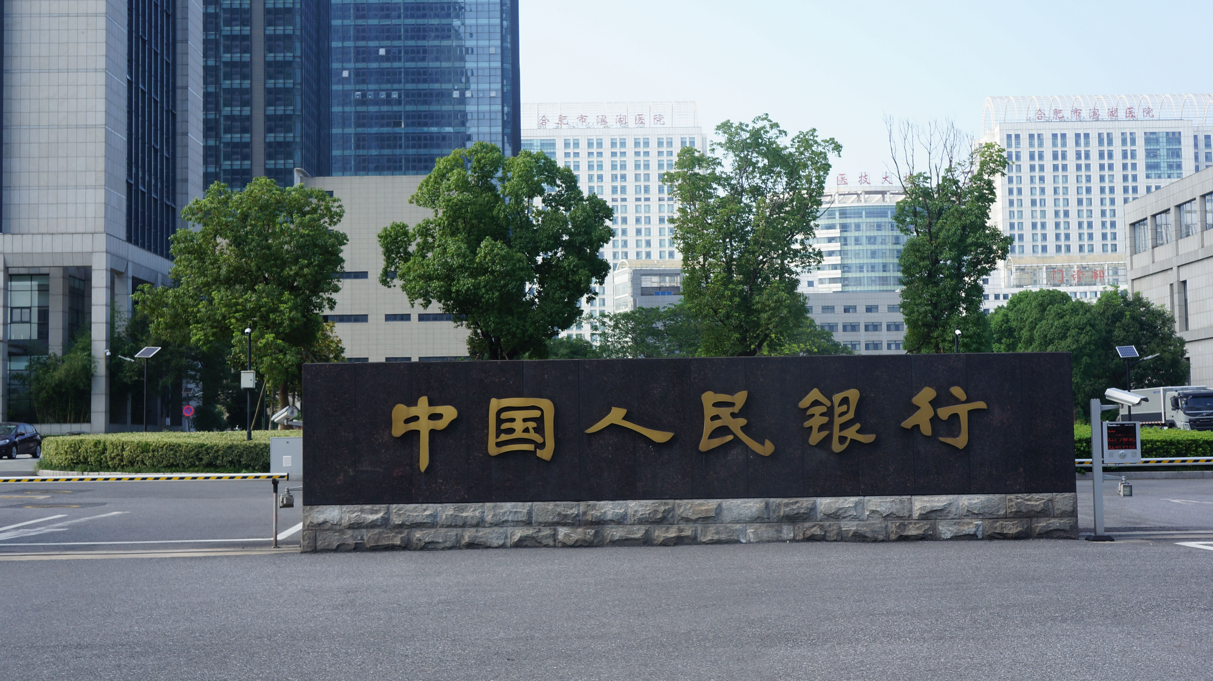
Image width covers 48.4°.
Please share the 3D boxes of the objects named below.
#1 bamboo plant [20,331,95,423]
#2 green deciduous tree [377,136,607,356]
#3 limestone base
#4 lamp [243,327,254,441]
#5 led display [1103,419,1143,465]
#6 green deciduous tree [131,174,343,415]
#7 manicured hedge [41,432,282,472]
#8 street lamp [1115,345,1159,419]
[{"bbox_3d":[-35.753,2.594,88.000,4.900,6.300,3.200,-1,-4,-1],"label":"bamboo plant"},{"bbox_3d":[-3.720,-1.661,45.500,7.800,9.900,7.200,-1,-4,-1],"label":"green deciduous tree"},{"bbox_3d":[0.924,2.005,15.040,8.450,0.510,0.650,-1,-4,-1],"label":"limestone base"},{"bbox_3d":[-10.331,1.588,39.000,0.420,4.050,0.350,-1,-4,-1],"label":"lamp"},{"bbox_3d":[5.655,1.122,14.800,0.405,0.455,0.090,-1,-4,-5],"label":"led display"},{"bbox_3d":[-12.379,-1.065,46.000,7.000,9.000,6.600,-1,-4,-1],"label":"green deciduous tree"},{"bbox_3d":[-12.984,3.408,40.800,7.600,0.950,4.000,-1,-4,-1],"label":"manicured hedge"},{"bbox_3d":[19.648,2.035,50.000,1.600,3.800,0.700,-2,-4,16],"label":"street lamp"}]

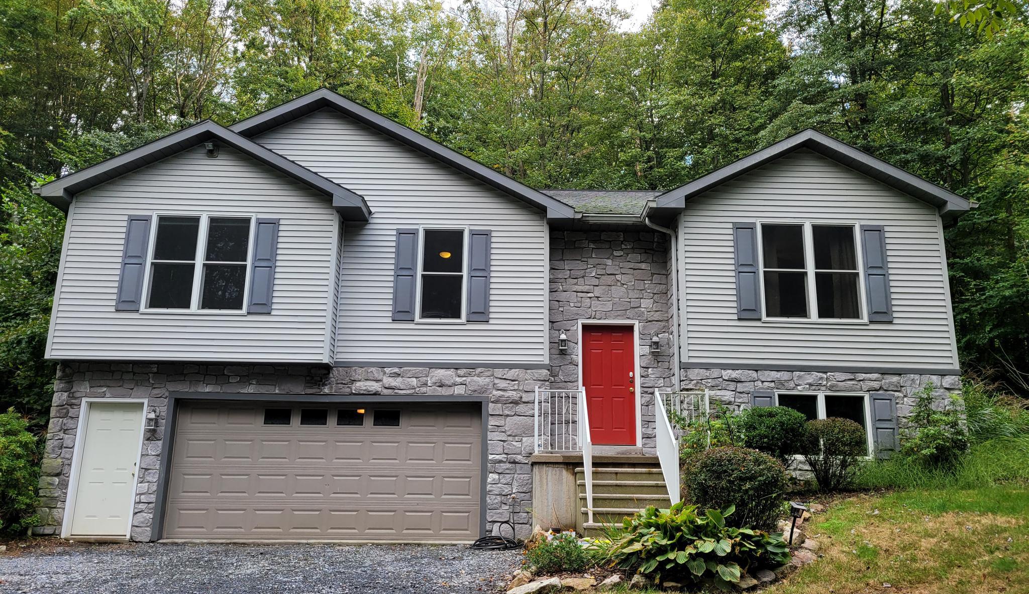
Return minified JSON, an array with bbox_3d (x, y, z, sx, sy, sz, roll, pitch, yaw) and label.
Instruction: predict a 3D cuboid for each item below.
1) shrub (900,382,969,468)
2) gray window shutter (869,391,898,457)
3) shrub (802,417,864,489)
[{"bbox_3d":[6.180,1.896,11.360,0.920,1.200,0.820,1,-13,-1],"label":"shrub"},{"bbox_3d":[5.703,1.965,11.919,0.375,0.980,0.045,1,-13,-1],"label":"gray window shutter"},{"bbox_3d":[4.465,2.199,10.786,0.820,0.960,0.800,1,-13,-1],"label":"shrub"}]

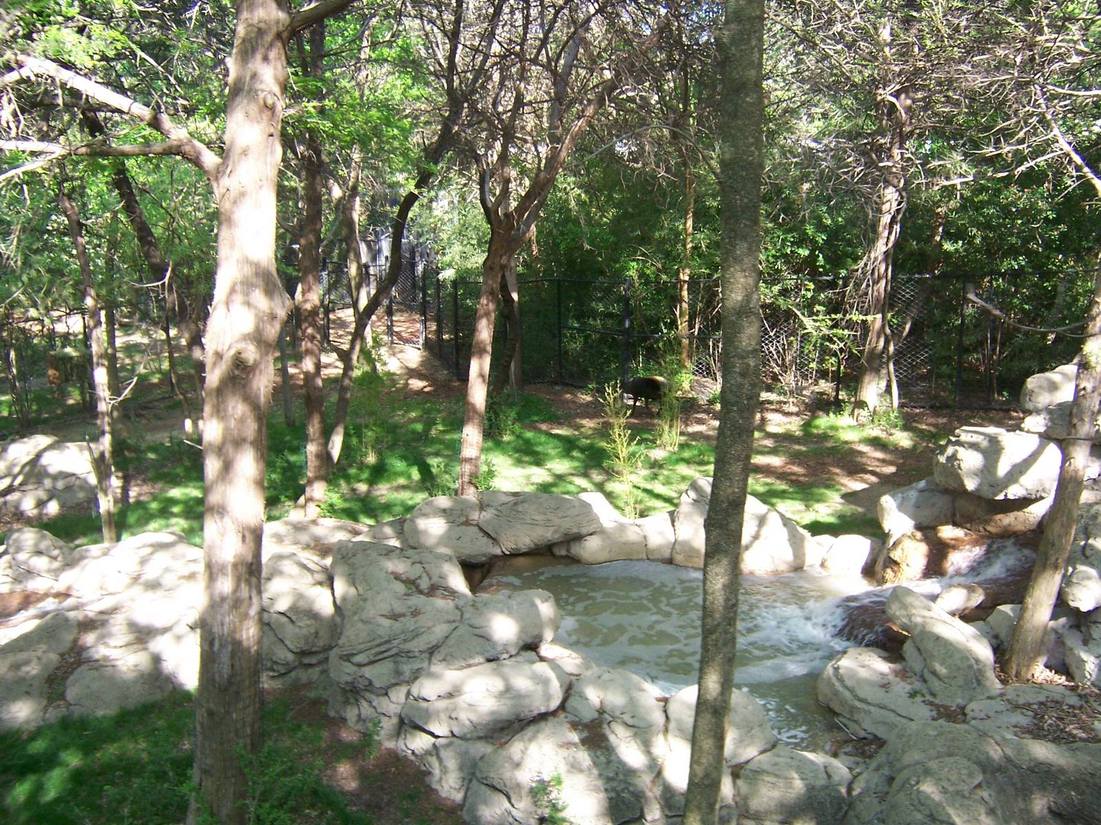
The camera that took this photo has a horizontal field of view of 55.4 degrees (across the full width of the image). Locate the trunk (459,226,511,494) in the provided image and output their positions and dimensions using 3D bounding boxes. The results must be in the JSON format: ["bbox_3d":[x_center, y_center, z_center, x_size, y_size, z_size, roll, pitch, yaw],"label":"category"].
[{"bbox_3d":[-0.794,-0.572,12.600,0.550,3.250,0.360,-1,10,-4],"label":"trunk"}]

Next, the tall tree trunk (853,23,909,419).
[{"bbox_3d":[4.803,-2.727,15.201,0.724,5.627,0.630,0,8,0],"label":"tall tree trunk"}]

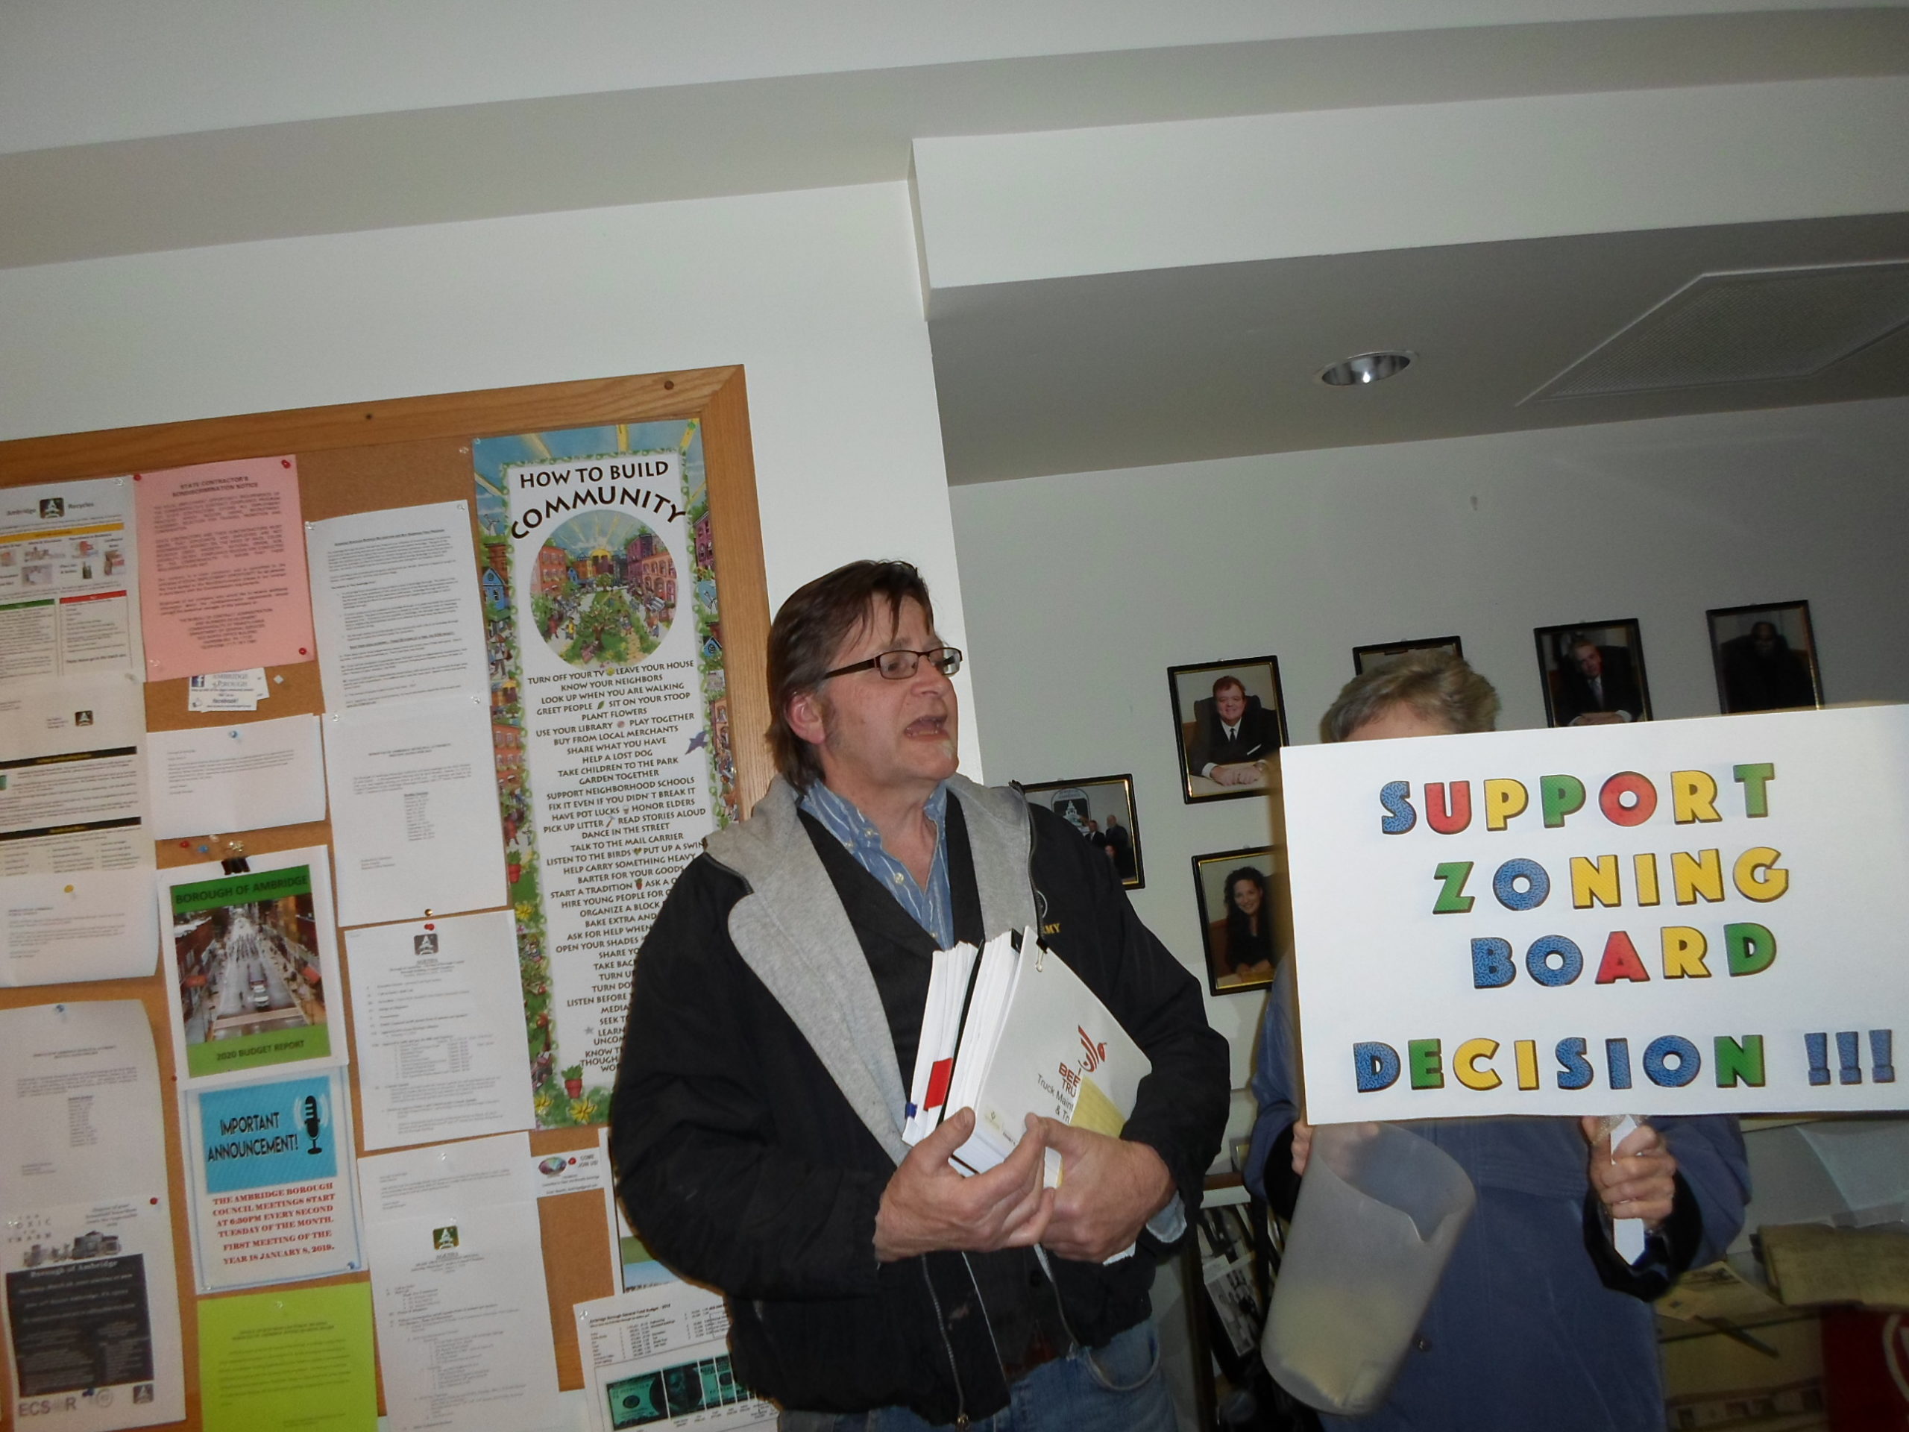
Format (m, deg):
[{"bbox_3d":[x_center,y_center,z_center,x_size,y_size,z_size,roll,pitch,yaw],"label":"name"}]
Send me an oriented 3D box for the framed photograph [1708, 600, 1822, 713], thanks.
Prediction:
[{"bbox_3d":[1.707,-0.094,2.878,0.228,0.279,0.020,-6,-5,-4],"label":"framed photograph"}]

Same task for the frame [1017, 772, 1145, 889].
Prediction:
[{"bbox_3d":[0.234,0.247,2.757,0.279,0.228,0.020,-6,-5,-4],"label":"frame"}]

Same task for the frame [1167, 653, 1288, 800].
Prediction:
[{"bbox_3d":[0.567,0.027,2.799,0.228,0.279,0.020,-6,-5,-4],"label":"frame"}]

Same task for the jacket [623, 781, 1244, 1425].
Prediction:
[{"bbox_3d":[-0.032,0.415,1.530,0.670,0.680,0.430,-4,-6,-27],"label":"jacket"}]

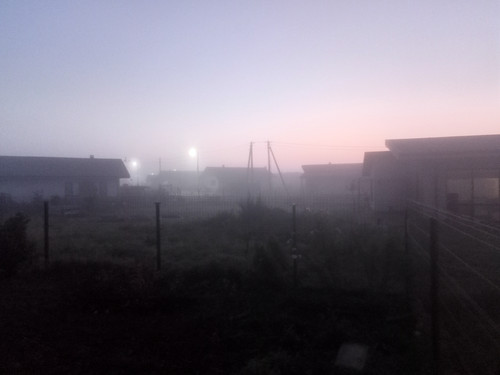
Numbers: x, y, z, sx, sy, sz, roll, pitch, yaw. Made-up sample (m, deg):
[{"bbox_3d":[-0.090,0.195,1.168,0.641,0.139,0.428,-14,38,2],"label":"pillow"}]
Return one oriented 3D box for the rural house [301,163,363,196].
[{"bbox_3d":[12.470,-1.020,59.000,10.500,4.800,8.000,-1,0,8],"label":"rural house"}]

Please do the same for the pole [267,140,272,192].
[{"bbox_3d":[3.020,-2.910,62.000,0.600,8.300,0.350,-1,0,0],"label":"pole"}]

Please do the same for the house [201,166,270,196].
[{"bbox_3d":[-2.350,-0.980,68.000,10.600,5.000,8.000,-1,0,-18],"label":"house"}]

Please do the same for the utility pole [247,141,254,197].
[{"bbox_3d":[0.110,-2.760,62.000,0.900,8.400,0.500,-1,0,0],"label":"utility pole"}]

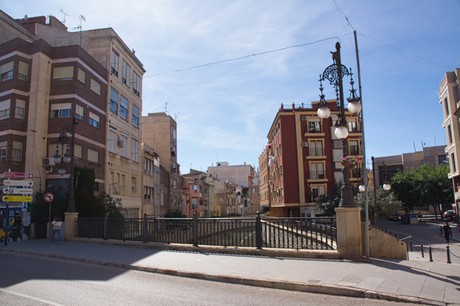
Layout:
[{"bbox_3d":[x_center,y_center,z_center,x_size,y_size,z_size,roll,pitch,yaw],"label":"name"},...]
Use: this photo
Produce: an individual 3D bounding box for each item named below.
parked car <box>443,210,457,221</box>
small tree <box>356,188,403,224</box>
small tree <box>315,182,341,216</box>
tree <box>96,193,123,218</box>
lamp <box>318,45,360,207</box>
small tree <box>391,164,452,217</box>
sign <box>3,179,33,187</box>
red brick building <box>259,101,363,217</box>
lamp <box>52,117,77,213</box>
[{"bbox_3d":[33.689,9.540,52.057,4.200,1.480,1.750,7,-12,-44],"label":"parked car"},{"bbox_3d":[14.546,5.858,33.457,4.100,4.700,4.000,-5,-9,23],"label":"small tree"},{"bbox_3d":[10.471,5.935,36.491,3.200,5.609,3.200,-4,-9,15],"label":"small tree"},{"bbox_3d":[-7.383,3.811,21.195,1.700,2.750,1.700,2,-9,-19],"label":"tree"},{"bbox_3d":[3.376,-0.983,10.732,1.280,5.365,0.900,-7,-10,35],"label":"lamp"},{"bbox_3d":[32.654,6.741,58.536,9.300,9.446,8.600,-6,-10,29],"label":"small tree"},{"bbox_3d":[-10.365,1.519,16.892,1.221,0.310,0.060,4,-10,-32],"label":"sign"},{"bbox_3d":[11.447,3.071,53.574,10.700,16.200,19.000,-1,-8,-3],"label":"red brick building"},{"bbox_3d":[-8.771,0.605,18.978,1.280,5.280,0.900,-7,-10,35],"label":"lamp"}]

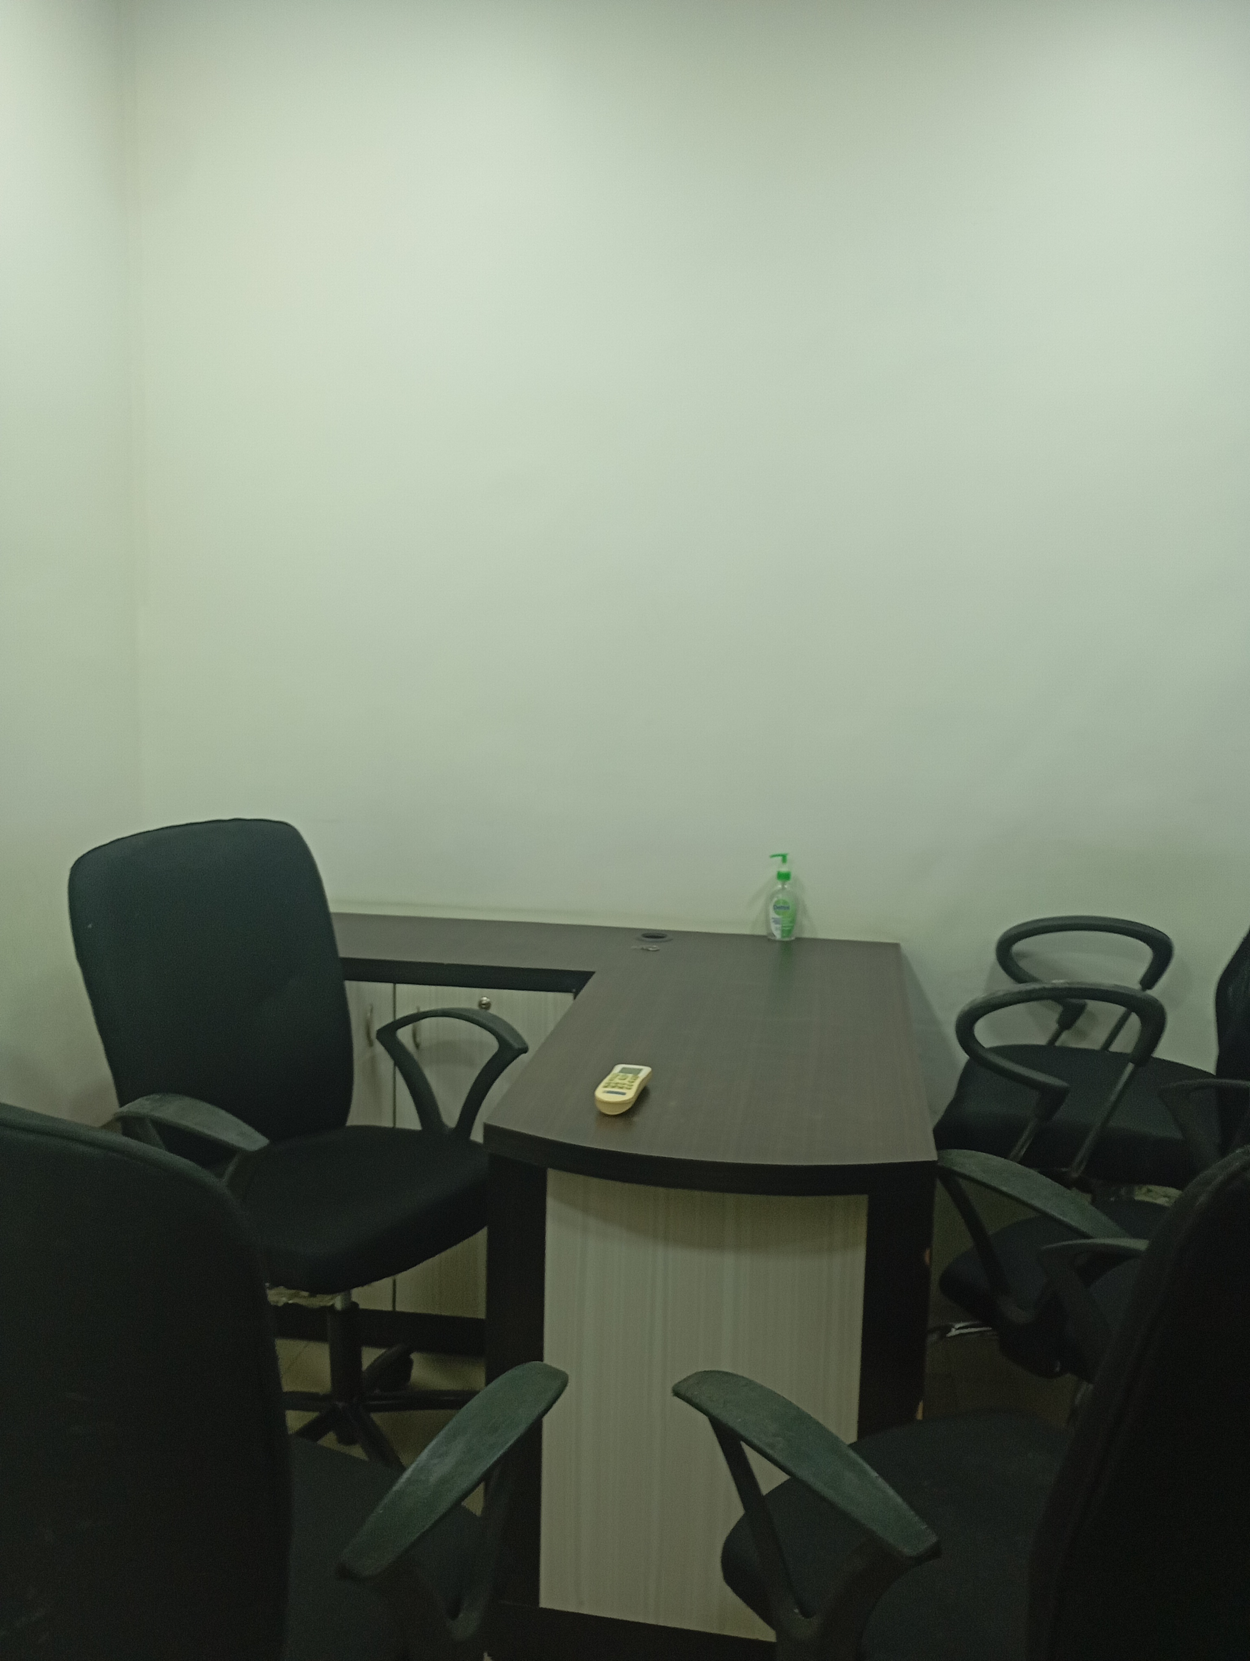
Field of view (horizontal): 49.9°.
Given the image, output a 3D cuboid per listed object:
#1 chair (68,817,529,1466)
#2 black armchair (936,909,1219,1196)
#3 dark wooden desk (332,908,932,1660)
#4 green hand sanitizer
[{"bbox_3d":[-0.497,0.552,2.223,0.650,1.045,0.610,7,10,35],"label":"chair"},{"bbox_3d":[0.873,0.551,2.413,0.620,1.040,0.600,5,9,22],"label":"black armchair"},{"bbox_3d":[-0.188,0.679,2.291,1.304,0.784,1.202,3,9,9],"label":"dark wooden desk"},{"bbox_3d":[0.321,0.140,2.713,0.062,0.176,0.042,3,9,9],"label":"green hand sanitizer"}]

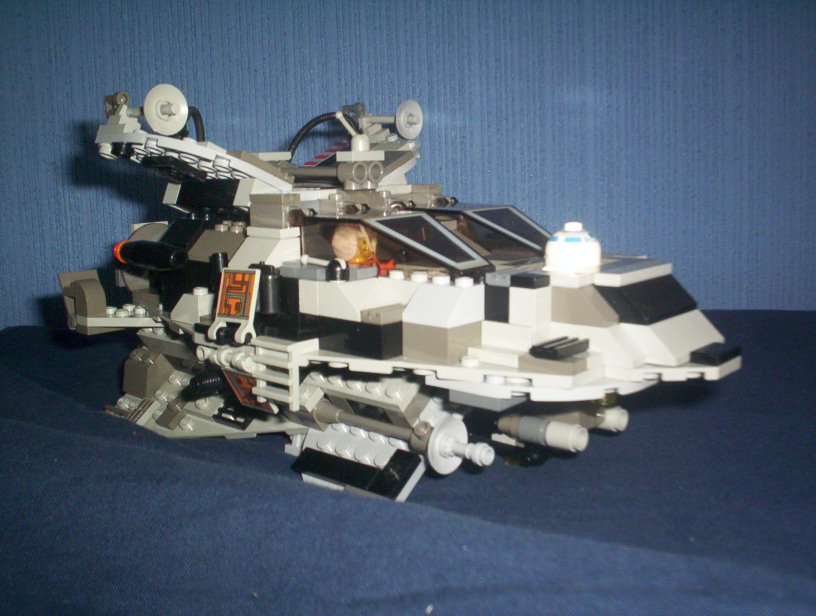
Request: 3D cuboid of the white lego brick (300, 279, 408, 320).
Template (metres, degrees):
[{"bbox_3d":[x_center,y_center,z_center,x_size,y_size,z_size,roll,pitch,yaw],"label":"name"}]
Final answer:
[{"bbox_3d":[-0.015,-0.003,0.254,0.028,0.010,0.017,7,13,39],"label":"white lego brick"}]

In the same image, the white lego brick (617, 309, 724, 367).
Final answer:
[{"bbox_3d":[0.072,0.007,0.244,0.016,0.010,0.032,7,13,39],"label":"white lego brick"}]

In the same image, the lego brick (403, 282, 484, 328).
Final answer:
[{"bbox_3d":[0.010,-0.001,0.243,0.016,0.010,0.016,7,12,39],"label":"lego brick"}]

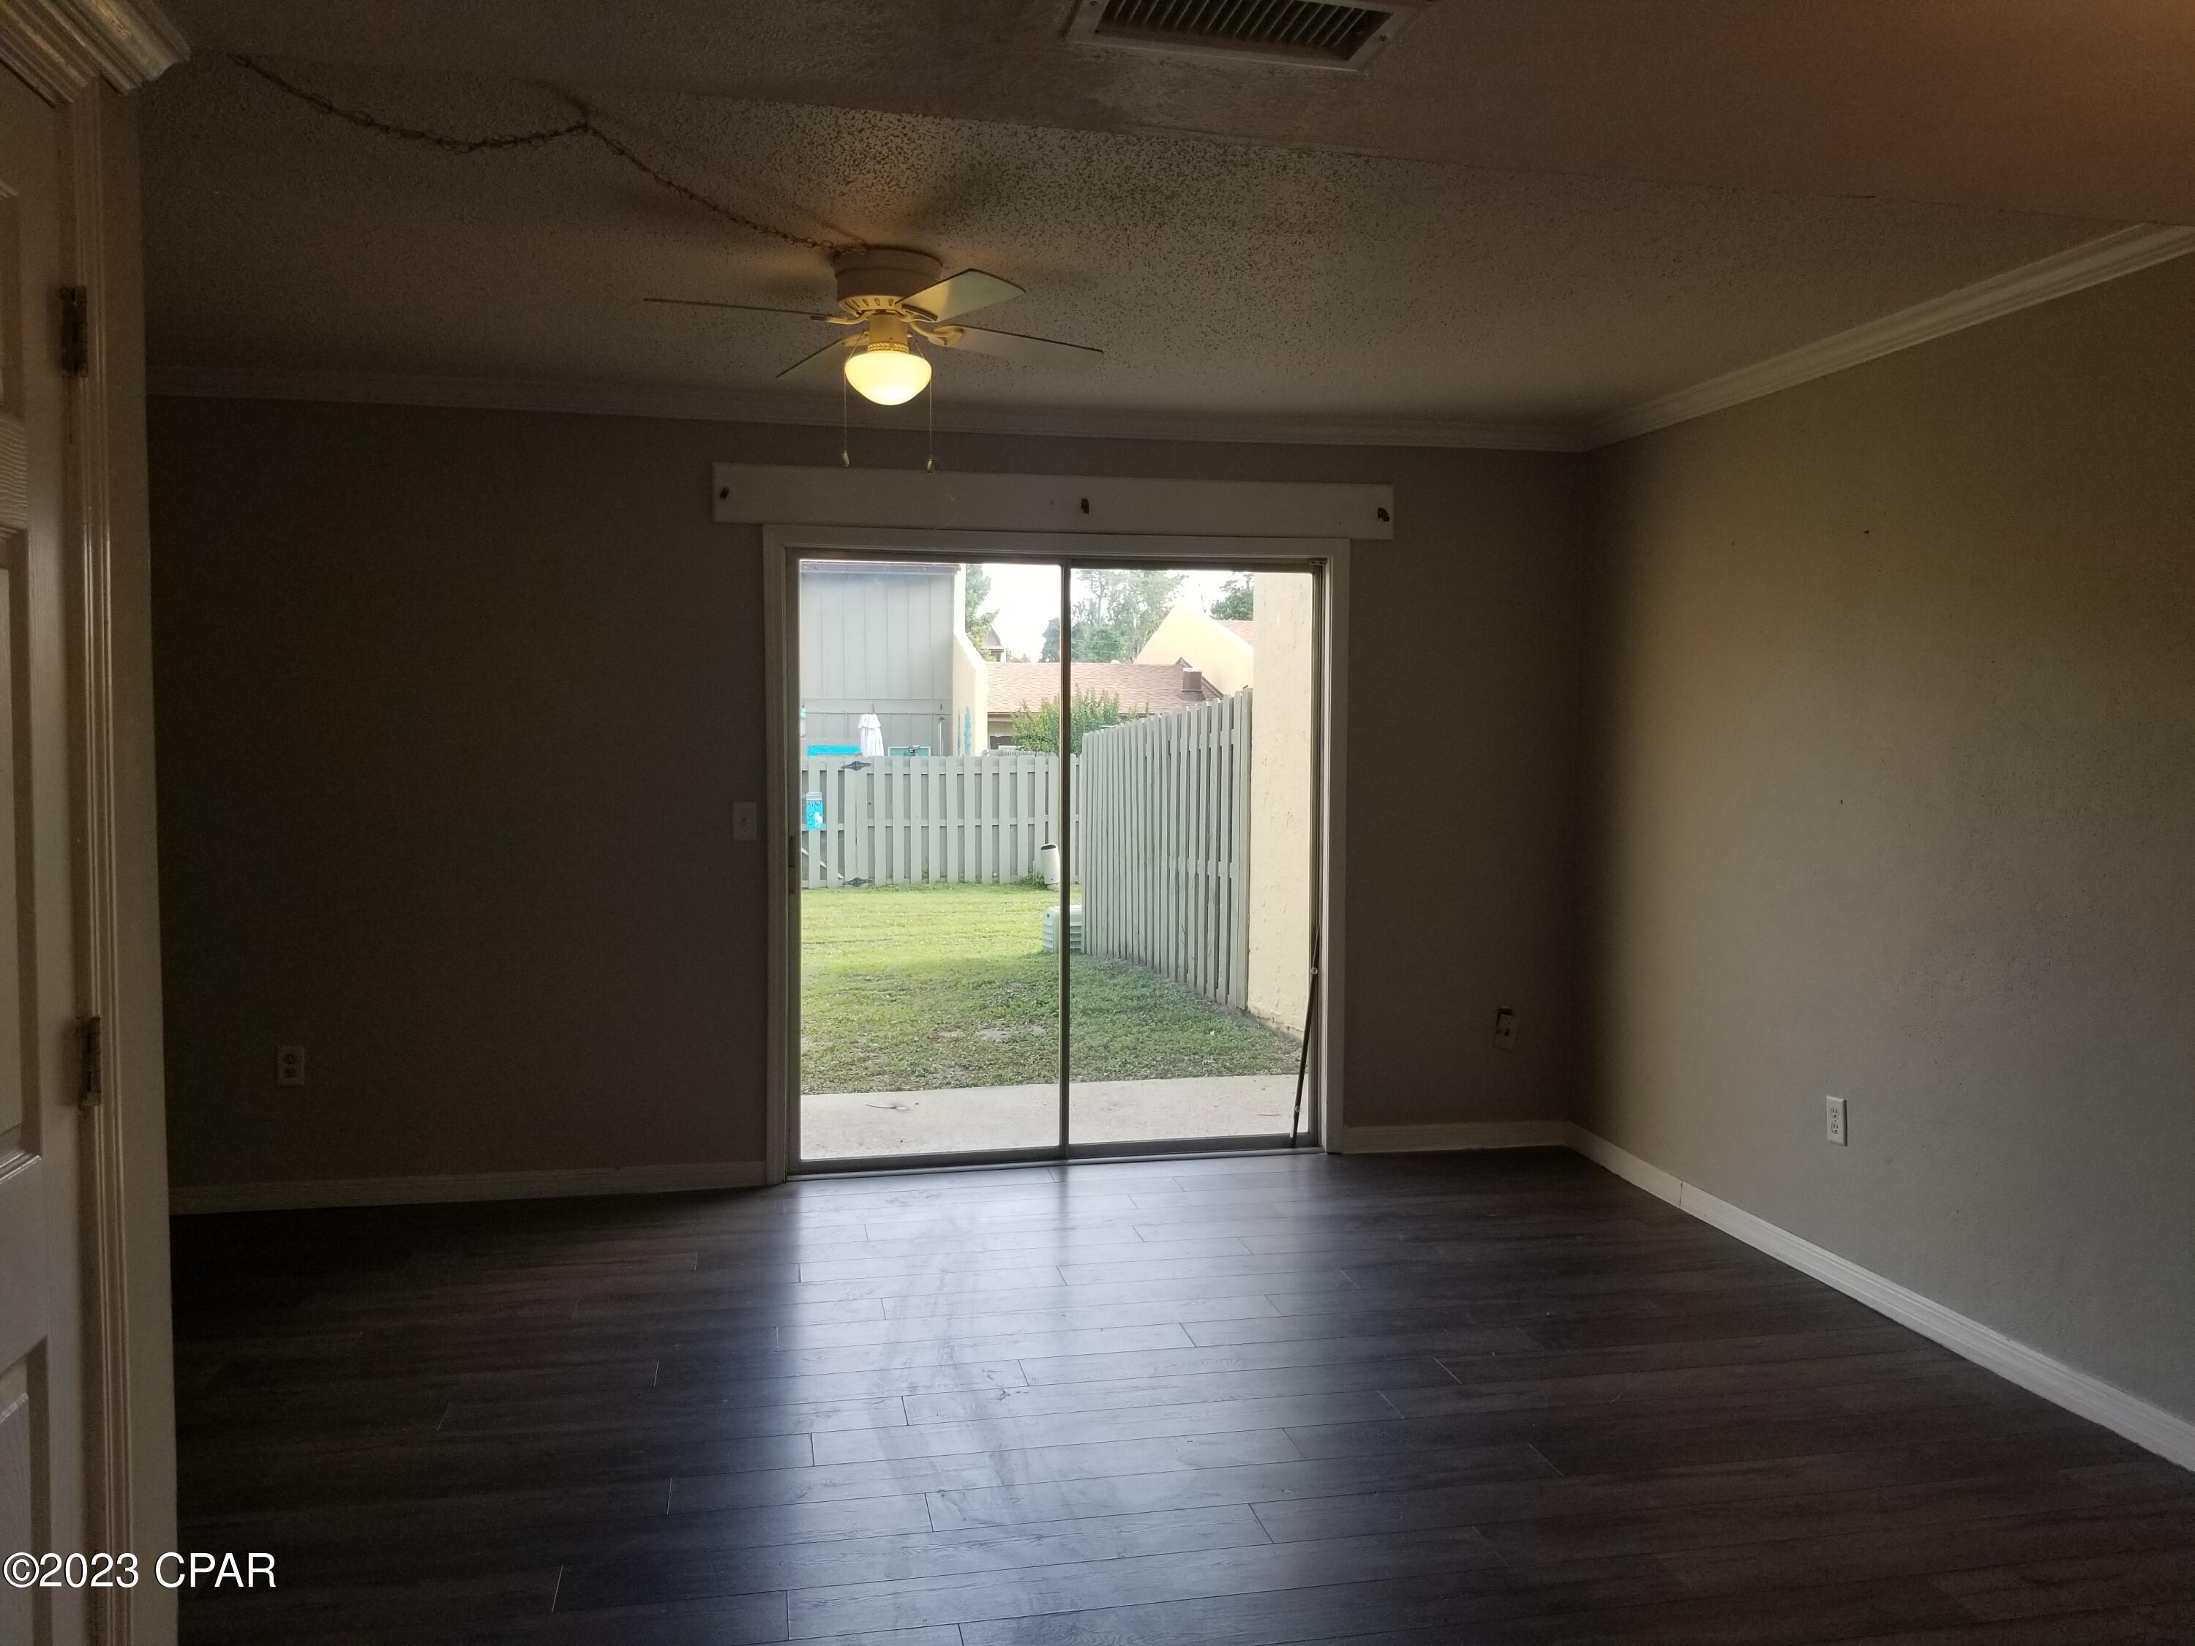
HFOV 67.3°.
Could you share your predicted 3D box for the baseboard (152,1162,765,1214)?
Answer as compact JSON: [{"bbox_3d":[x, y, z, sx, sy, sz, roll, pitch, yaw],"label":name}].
[{"bbox_3d":[-1.940,1.105,5.009,1.847,0.082,0.015,0,3,-11],"label":"baseboard"}]

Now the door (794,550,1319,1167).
[{"bbox_3d":[-0.113,0.128,5.386,1.750,1.967,0.070,0,3,-11],"label":"door"}]

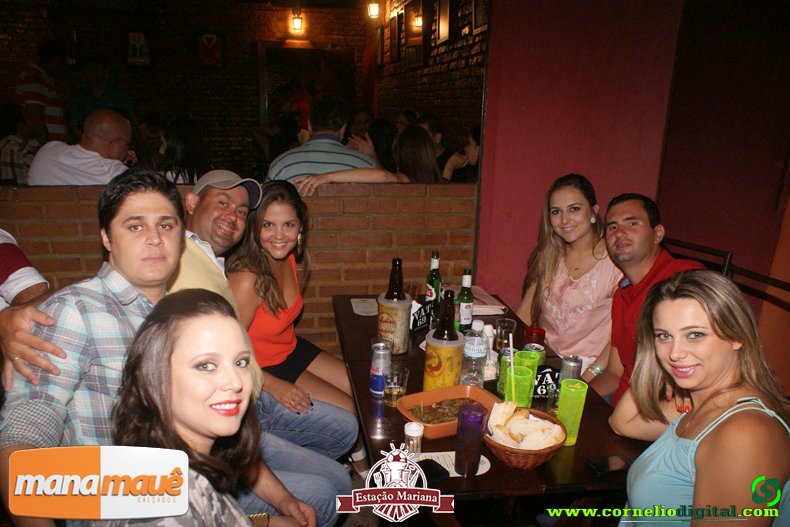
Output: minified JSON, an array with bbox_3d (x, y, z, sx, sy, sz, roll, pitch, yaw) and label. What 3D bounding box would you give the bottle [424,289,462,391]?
[{"bbox_3d":[0.138,0.219,1.583,0.104,0.295,0.104,2,14,0],"label":"bottle"}]

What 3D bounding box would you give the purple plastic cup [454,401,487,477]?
[{"bbox_3d":[0.166,0.387,1.296,0.063,0.153,0.063,2,15,0],"label":"purple plastic cup"}]

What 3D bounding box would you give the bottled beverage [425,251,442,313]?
[{"bbox_3d":[0.153,0.064,2.329,0.060,0.222,0.060,-1,16,-10],"label":"bottled beverage"}]

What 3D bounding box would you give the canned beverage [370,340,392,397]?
[{"bbox_3d":[-0.036,0.289,1.607,0.054,0.135,0.054,2,14,0],"label":"canned beverage"}]

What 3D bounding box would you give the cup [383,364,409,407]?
[{"bbox_3d":[0.002,0.323,1.567,0.068,0.090,0.068,2,14,-1],"label":"cup"}]

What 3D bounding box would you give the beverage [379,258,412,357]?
[{"bbox_3d":[0.002,0.134,1.901,0.110,0.295,0.110,2,14,0],"label":"beverage"}]

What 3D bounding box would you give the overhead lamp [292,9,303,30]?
[{"bbox_3d":[-1.275,-3.191,7.750,0.130,0.270,0.140,-1,16,-10],"label":"overhead lamp"}]

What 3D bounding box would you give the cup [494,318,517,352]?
[{"bbox_3d":[0.362,0.239,1.965,0.069,0.092,0.069,2,15,0],"label":"cup"}]

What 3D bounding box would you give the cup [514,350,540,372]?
[{"bbox_3d":[0.343,0.318,1.565,0.063,0.153,0.063,2,15,0],"label":"cup"}]

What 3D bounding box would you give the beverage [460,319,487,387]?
[{"bbox_3d":[0.228,0.256,1.676,0.064,0.206,0.064,-1,16,-10],"label":"beverage"}]

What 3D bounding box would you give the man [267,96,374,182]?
[{"bbox_3d":[-0.368,-0.197,3.124,0.540,1.300,0.750,3,14,2],"label":"man"}]

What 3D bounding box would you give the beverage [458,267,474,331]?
[{"bbox_3d":[0.250,0.132,2.090,0.058,0.225,0.058,2,14,0],"label":"beverage"}]

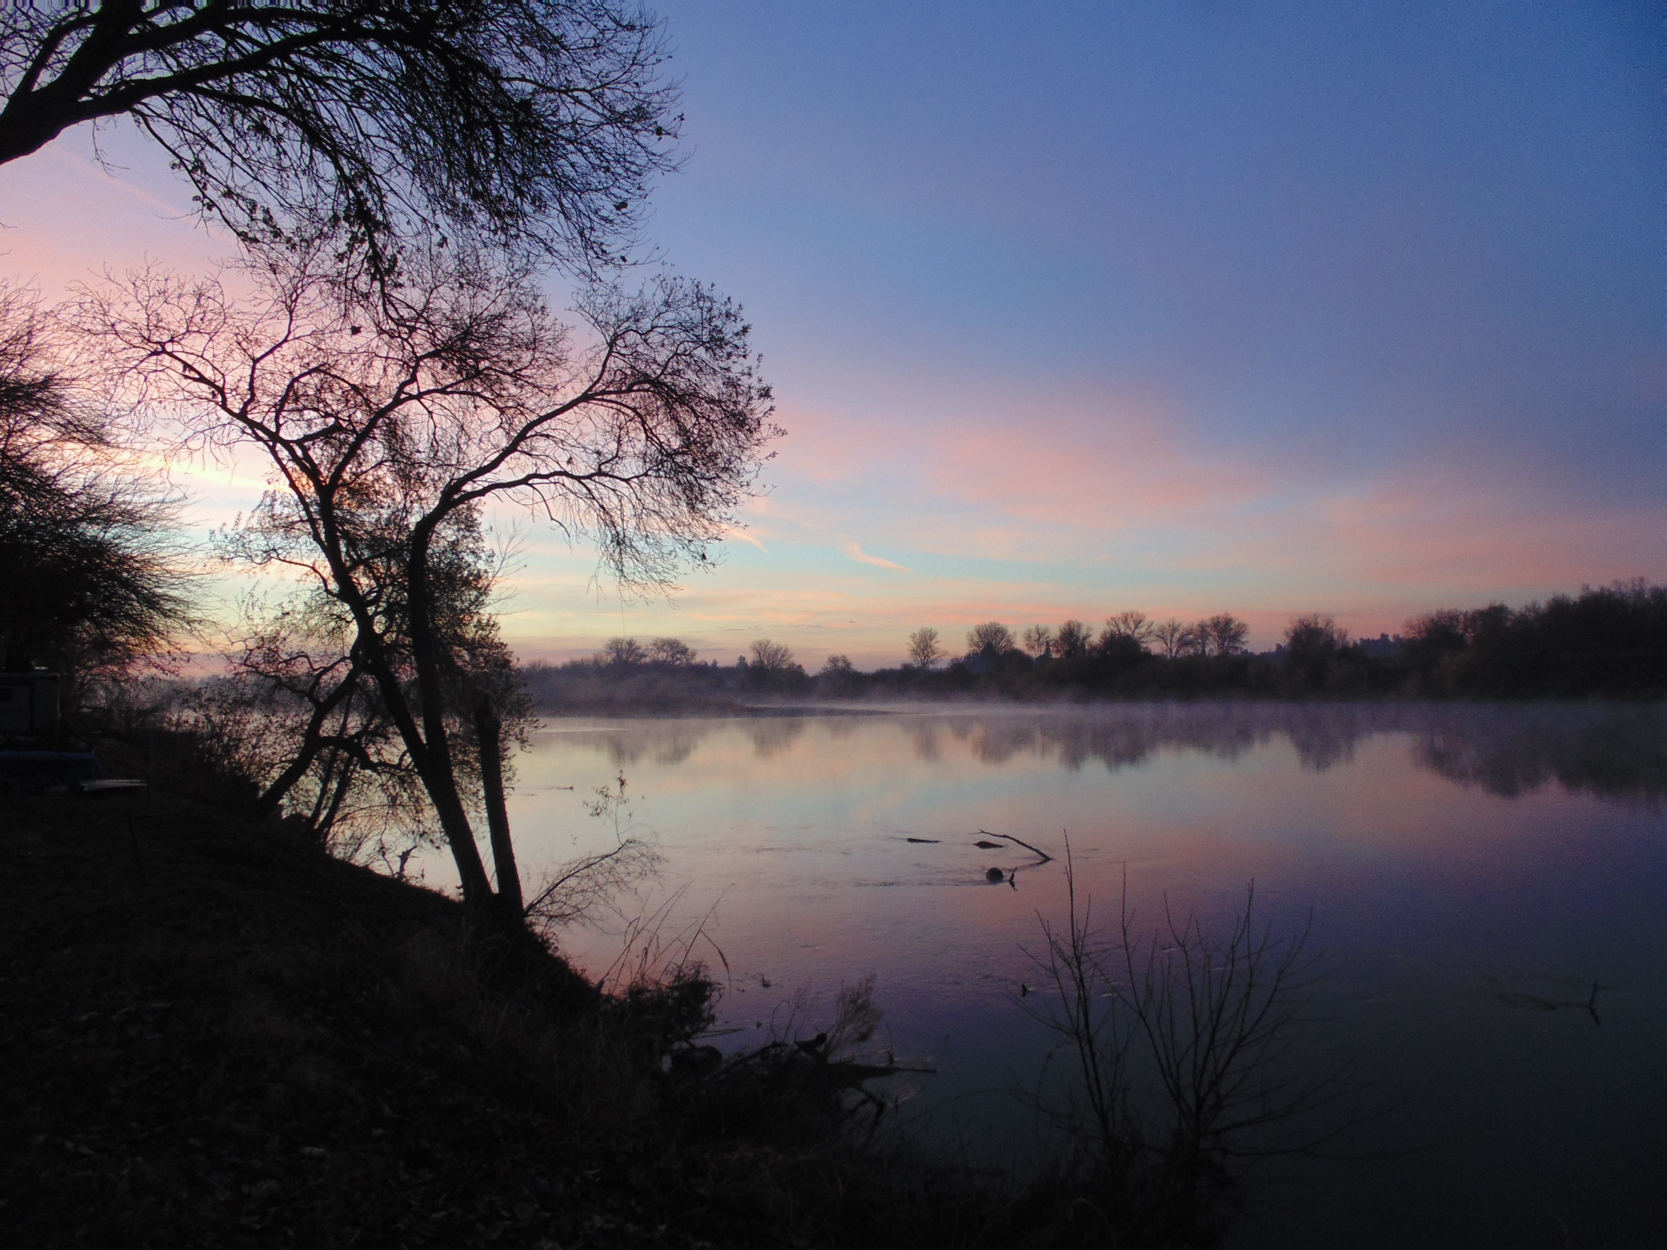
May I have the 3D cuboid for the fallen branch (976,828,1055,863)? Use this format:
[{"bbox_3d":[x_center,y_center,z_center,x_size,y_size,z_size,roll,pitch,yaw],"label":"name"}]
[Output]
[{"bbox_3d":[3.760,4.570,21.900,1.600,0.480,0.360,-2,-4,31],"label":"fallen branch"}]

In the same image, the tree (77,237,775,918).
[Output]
[{"bbox_3d":[-4.150,-0.480,10.800,7.000,6.900,5.800,0,-3,0],"label":"tree"}]

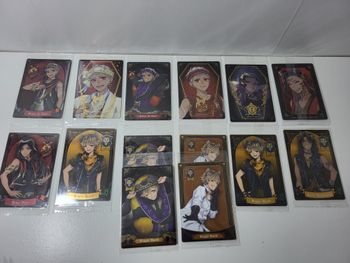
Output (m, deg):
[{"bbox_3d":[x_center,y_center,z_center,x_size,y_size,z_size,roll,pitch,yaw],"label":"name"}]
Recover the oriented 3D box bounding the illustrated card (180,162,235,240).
[{"bbox_3d":[0.035,0.077,0.300,0.059,0.002,0.086,-2,69,-3],"label":"illustrated card"}]

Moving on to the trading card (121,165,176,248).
[{"bbox_3d":[-0.030,0.082,0.295,0.059,0.002,0.086,-2,69,-4],"label":"trading card"}]

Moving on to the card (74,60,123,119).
[{"bbox_3d":[-0.099,-0.057,0.345,0.059,0.002,0.086,-1,69,-3],"label":"card"}]

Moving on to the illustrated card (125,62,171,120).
[{"bbox_3d":[-0.035,-0.055,0.347,0.059,0.002,0.086,0,69,-3],"label":"illustrated card"}]

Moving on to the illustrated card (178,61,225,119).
[{"bbox_3d":[0.034,-0.057,0.351,0.059,0.002,0.086,0,69,-3],"label":"illustrated card"}]

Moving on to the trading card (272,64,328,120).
[{"bbox_3d":[0.168,-0.056,0.357,0.059,0.002,0.086,-1,69,-3],"label":"trading card"}]

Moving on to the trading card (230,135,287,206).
[{"bbox_3d":[0.099,0.045,0.316,0.059,0.002,0.086,0,69,-3],"label":"trading card"}]

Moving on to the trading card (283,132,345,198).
[{"bbox_3d":[0.169,0.039,0.322,0.059,0.002,0.086,0,69,-3],"label":"trading card"}]

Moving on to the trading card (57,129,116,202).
[{"bbox_3d":[-0.102,0.037,0.309,0.059,0.002,0.086,1,69,-3],"label":"trading card"}]

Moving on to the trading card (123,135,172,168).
[{"bbox_3d":[-0.032,0.045,0.309,0.059,0.002,0.086,0,69,-3],"label":"trading card"}]

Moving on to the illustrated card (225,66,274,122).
[{"bbox_3d":[0.100,-0.053,0.353,0.059,0.002,0.086,0,69,-3],"label":"illustrated card"}]

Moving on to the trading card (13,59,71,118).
[{"bbox_3d":[-0.170,-0.057,0.341,0.059,0.002,0.086,1,69,-3],"label":"trading card"}]

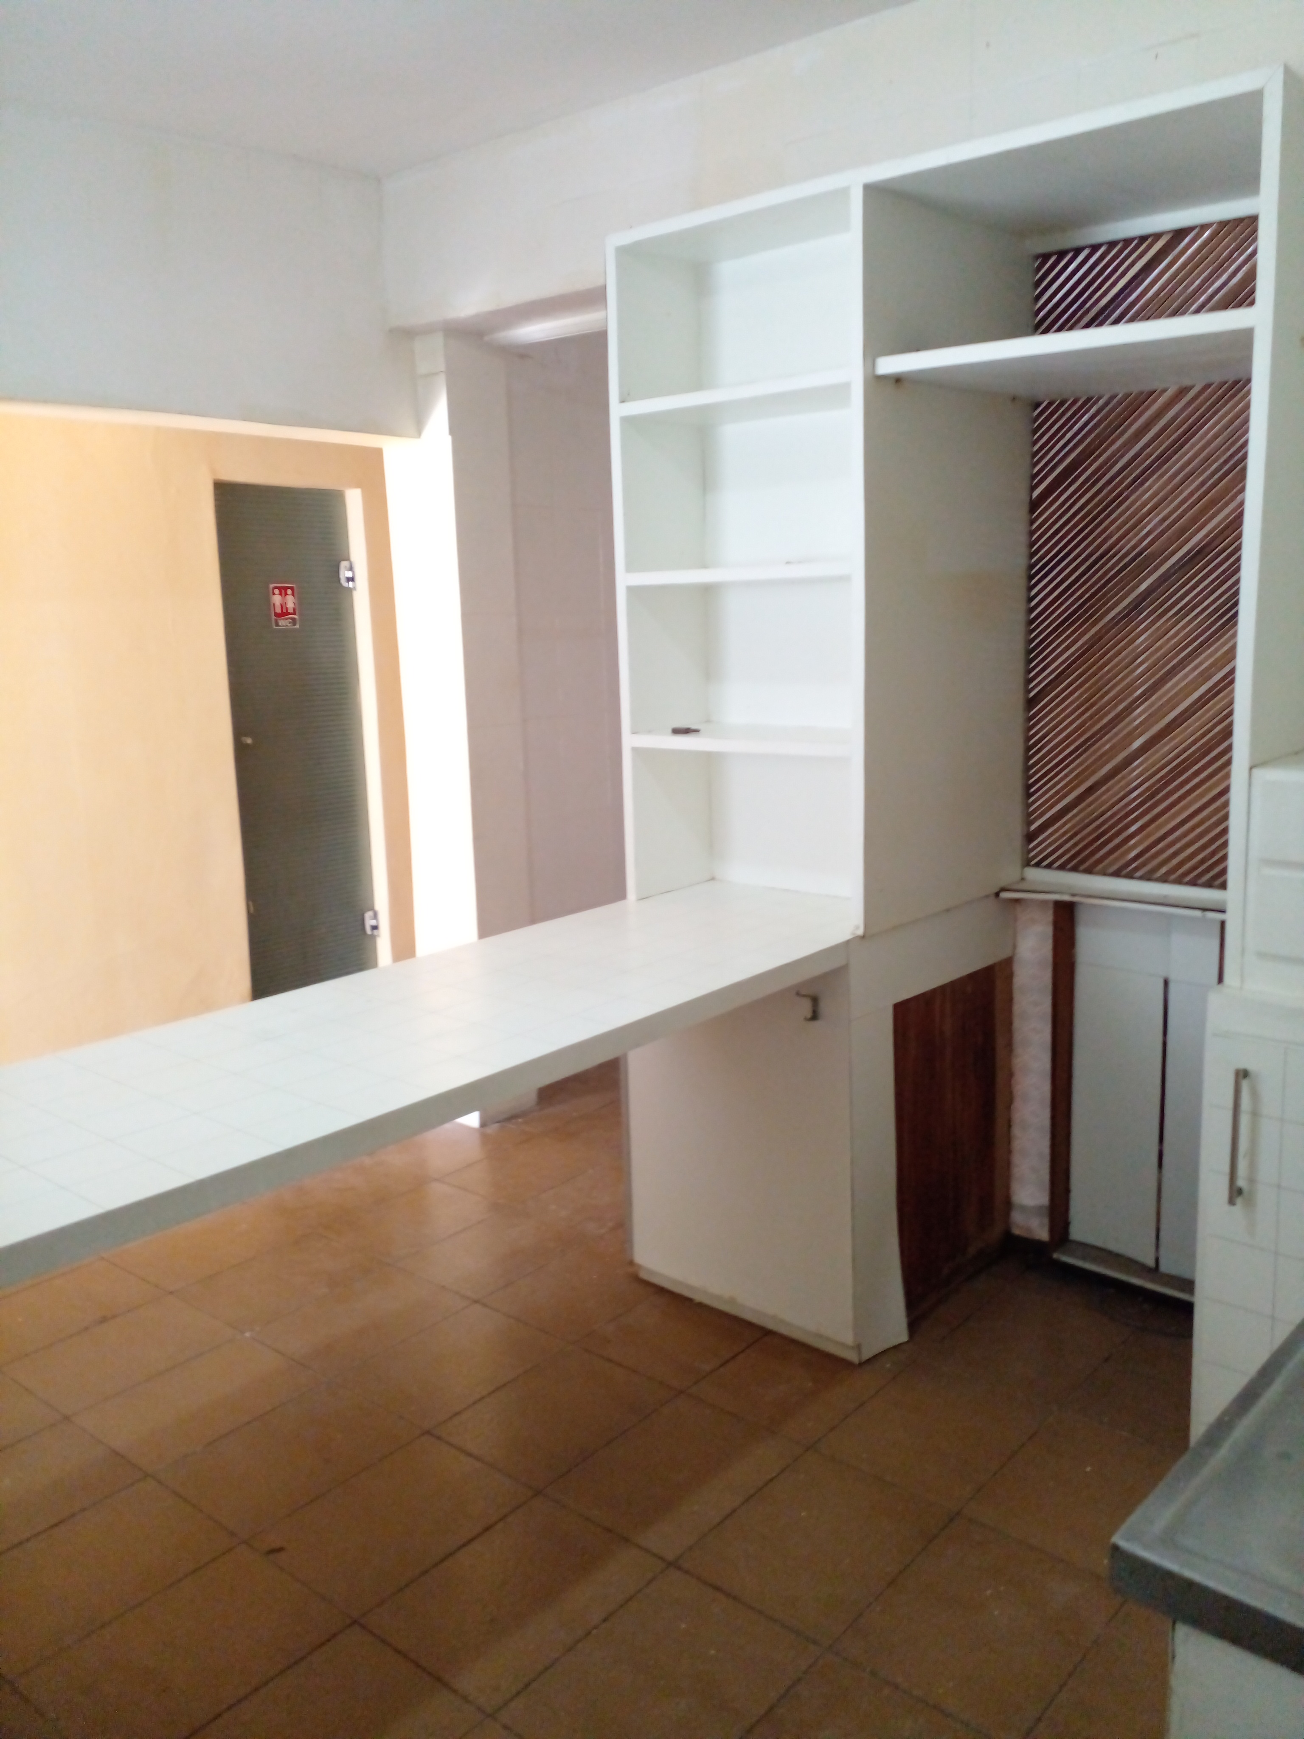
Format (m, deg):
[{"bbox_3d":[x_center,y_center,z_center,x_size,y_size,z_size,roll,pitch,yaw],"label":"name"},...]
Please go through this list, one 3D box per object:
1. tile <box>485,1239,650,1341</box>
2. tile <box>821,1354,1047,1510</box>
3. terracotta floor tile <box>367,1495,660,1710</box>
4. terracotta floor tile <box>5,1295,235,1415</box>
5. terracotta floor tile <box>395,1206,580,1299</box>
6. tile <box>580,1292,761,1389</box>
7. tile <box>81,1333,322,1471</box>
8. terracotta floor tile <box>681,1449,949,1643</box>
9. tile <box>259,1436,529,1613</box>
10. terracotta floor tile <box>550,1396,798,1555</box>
[{"bbox_3d":[-0.156,0.973,3.138,0.298,0.010,0.399,7,13,40],"label":"tile"},{"bbox_3d":[0.532,1.045,2.544,0.282,0.012,0.384,7,13,40],"label":"tile"},{"bbox_3d":[-0.212,1.136,2.134,0.282,0.012,0.384,7,13,40],"label":"terracotta floor tile"},{"bbox_3d":[-1.129,1.025,2.897,0.282,0.012,0.384,7,13,40],"label":"terracotta floor tile"},{"bbox_3d":[-0.386,0.945,3.330,0.298,0.010,0.399,7,13,40],"label":"terracotta floor tile"},{"bbox_3d":[0.074,1.001,2.946,0.298,0.010,0.399,7,13,40],"label":"tile"},{"bbox_3d":[-0.903,1.068,2.727,0.298,0.010,0.399,7,13,40],"label":"tile"},{"bbox_3d":[0.275,1.119,2.262,0.298,0.010,0.399,7,13,40],"label":"terracotta floor tile"},{"bbox_3d":[-0.443,1.125,2.344,0.298,0.010,0.399,7,13,40],"label":"tile"},{"bbox_3d":[0.045,1.077,2.434,0.282,0.012,0.384,7,13,40],"label":"terracotta floor tile"}]

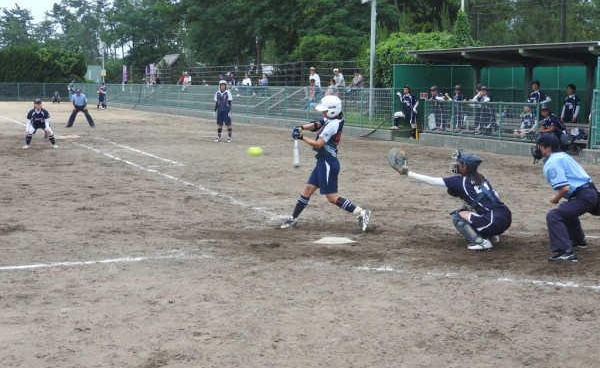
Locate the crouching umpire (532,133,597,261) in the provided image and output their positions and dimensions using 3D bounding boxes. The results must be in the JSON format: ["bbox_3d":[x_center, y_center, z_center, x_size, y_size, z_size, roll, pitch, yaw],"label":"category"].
[{"bbox_3d":[2.746,0.099,9.765,0.780,1.240,0.780,3,7,21],"label":"crouching umpire"}]

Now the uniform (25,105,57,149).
[{"bbox_3d":[-6.480,-1.460,23.845,0.840,1.060,0.560,-2,7,-20],"label":"uniform"}]

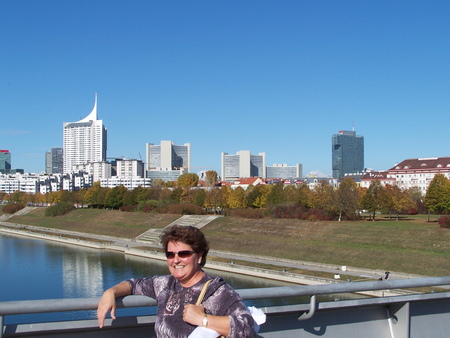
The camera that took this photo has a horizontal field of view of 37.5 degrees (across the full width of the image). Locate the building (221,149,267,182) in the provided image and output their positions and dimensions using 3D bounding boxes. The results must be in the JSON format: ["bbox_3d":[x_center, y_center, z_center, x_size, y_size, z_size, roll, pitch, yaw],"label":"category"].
[{"bbox_3d":[36.670,15.440,1280.000,86.840,102.280,70.000,0,-2,2],"label":"building"}]

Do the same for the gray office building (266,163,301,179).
[{"bbox_3d":[130.966,23.246,1460.051,80.000,68.530,45.000,0,-2,5],"label":"gray office building"}]

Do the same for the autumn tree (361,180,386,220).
[{"bbox_3d":[40.522,8.634,180.811,6.700,11.000,6.700,0,-2,0],"label":"autumn tree"}]

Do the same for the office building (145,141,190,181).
[{"bbox_3d":[-108.180,5.740,1270.000,86.160,118.710,70.000,0,-2,-5],"label":"office building"}]

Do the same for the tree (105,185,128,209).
[{"bbox_3d":[-49.400,12.712,301.743,10.000,11.050,10.000,0,-2,0],"label":"tree"}]

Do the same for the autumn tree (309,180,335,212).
[{"bbox_3d":[26.480,8.160,182.000,7.130,10.020,7.200,0,-2,8],"label":"autumn tree"}]

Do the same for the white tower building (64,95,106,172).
[{"bbox_3d":[-207.157,-35.332,986.765,60.000,153.530,22.000,0,-2,14],"label":"white tower building"}]

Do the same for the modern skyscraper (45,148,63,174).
[{"bbox_3d":[-341.370,13.530,1330.000,37.090,109.280,32.000,1,-2,-14],"label":"modern skyscraper"}]

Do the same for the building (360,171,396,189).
[{"bbox_3d":[92.567,11.531,399.839,20.000,20.060,12.000,-1,-2,27],"label":"building"}]

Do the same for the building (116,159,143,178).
[{"bbox_3d":[-97.784,11.275,690.014,23.000,40.250,18.000,-1,-2,17],"label":"building"}]

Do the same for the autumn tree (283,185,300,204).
[{"bbox_3d":[24.062,10.868,239.769,6.800,10.530,6.800,0,-2,0],"label":"autumn tree"}]

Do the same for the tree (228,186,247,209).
[{"bbox_3d":[4.180,10.290,222.000,6.020,8.870,6.000,0,-2,1],"label":"tree"}]

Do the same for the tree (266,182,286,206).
[{"bbox_3d":[15.760,8.880,203.000,6.120,9.490,6.200,0,-2,4],"label":"tree"}]

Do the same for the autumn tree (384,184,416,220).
[{"bbox_3d":[42.450,8.080,160.000,7.480,8.680,7.400,-1,-3,15],"label":"autumn tree"}]

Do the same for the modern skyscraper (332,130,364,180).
[{"bbox_3d":[273.700,-13.168,1471.292,62.000,142.080,32.000,1,-2,-35],"label":"modern skyscraper"}]

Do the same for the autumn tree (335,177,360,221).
[{"bbox_3d":[29.550,7.180,160.000,6.270,10.730,6.200,0,-2,10],"label":"autumn tree"}]

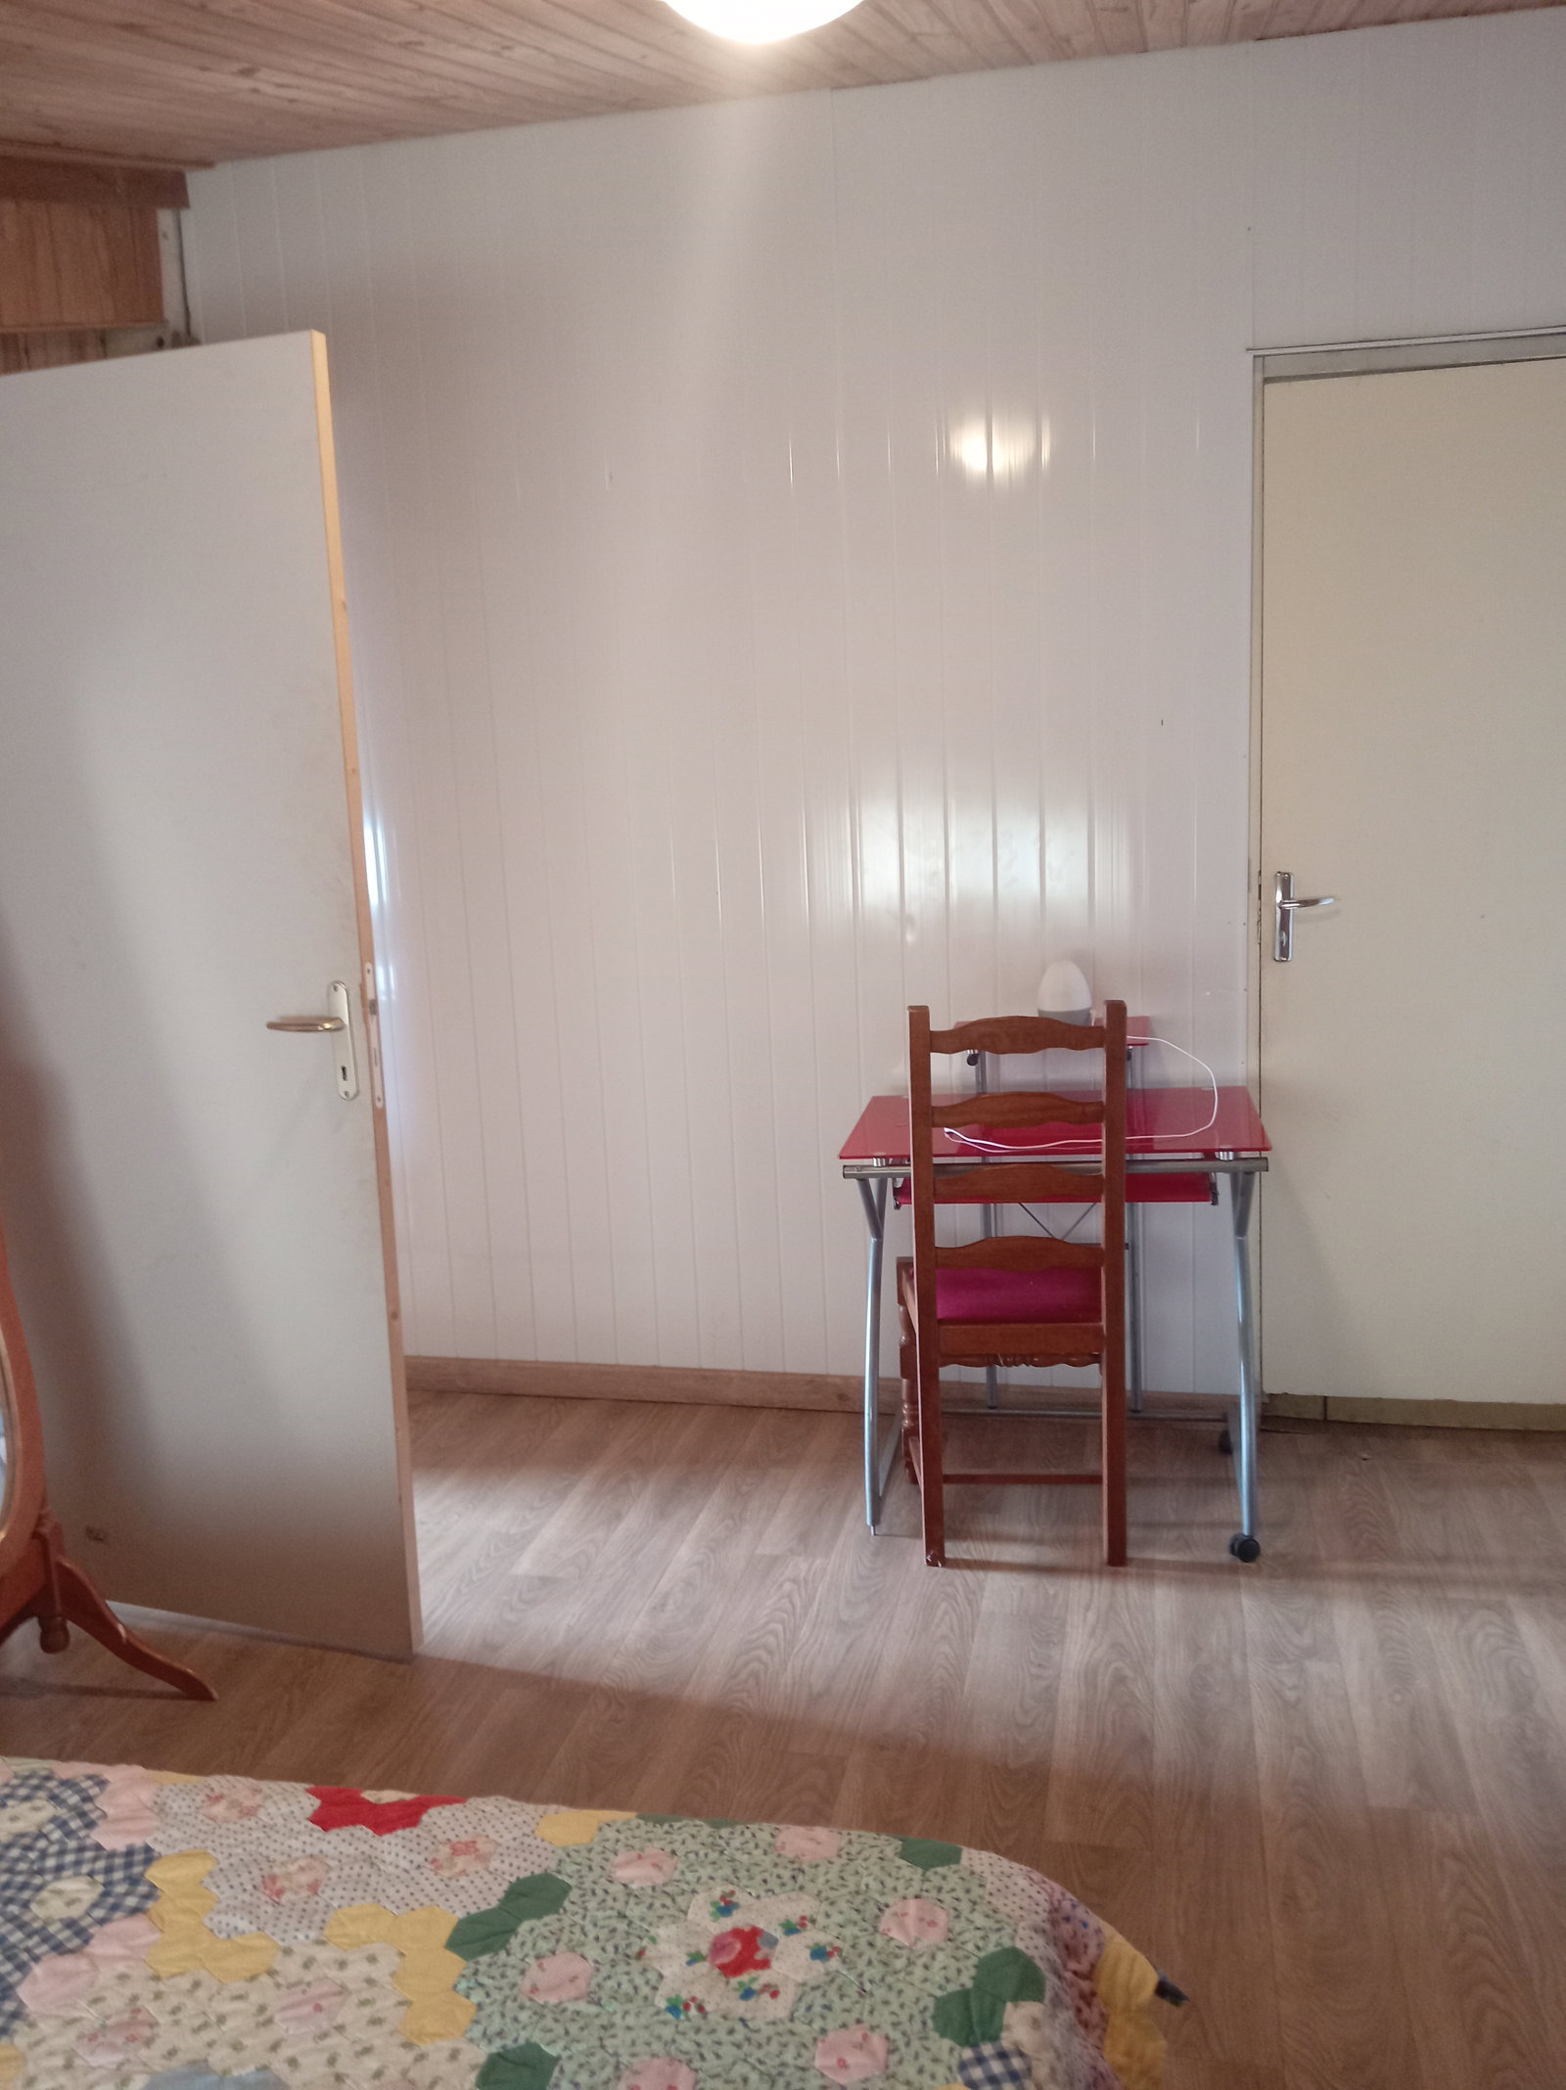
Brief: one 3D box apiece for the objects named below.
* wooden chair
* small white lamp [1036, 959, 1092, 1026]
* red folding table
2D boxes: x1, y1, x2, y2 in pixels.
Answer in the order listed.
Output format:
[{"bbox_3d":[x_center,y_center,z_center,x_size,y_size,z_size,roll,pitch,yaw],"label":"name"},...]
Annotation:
[{"bbox_3d":[0.429,0.400,2.986,0.420,1.015,0.462,-1,9,5],"label":"wooden chair"},{"bbox_3d":[0.557,-0.101,3.228,0.106,0.141,0.106,0,9,12],"label":"small white lamp"},{"bbox_3d":[0.537,0.509,3.180,0.759,0.739,0.588,-1,9,10],"label":"red folding table"}]

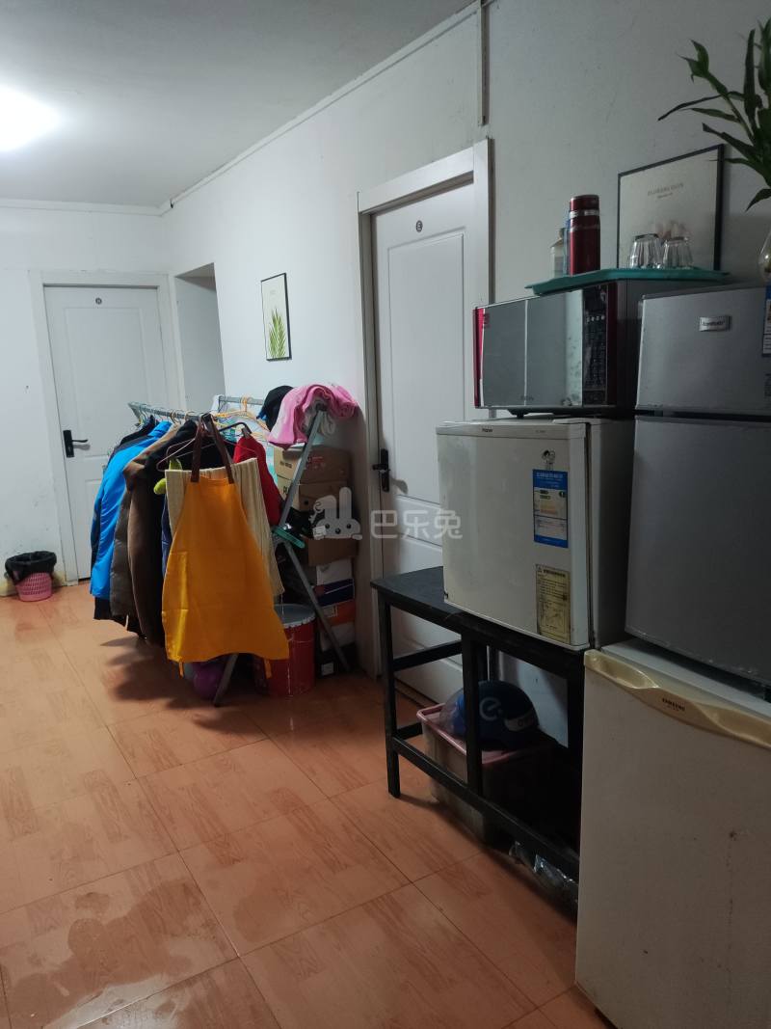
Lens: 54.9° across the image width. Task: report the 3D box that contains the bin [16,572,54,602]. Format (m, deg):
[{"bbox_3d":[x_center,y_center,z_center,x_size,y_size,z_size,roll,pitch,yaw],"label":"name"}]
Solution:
[{"bbox_3d":[-2.262,0.404,4.771,0.255,0.250,0.255,-9,13,-31],"label":"bin"}]

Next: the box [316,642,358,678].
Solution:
[{"bbox_3d":[-0.305,0.667,3.626,0.190,0.120,0.310,-8,12,-32],"label":"box"}]

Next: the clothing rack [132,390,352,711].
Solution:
[{"bbox_3d":[-0.790,0.075,3.706,0.620,1.250,1.270,-9,14,-31],"label":"clothing rack"}]

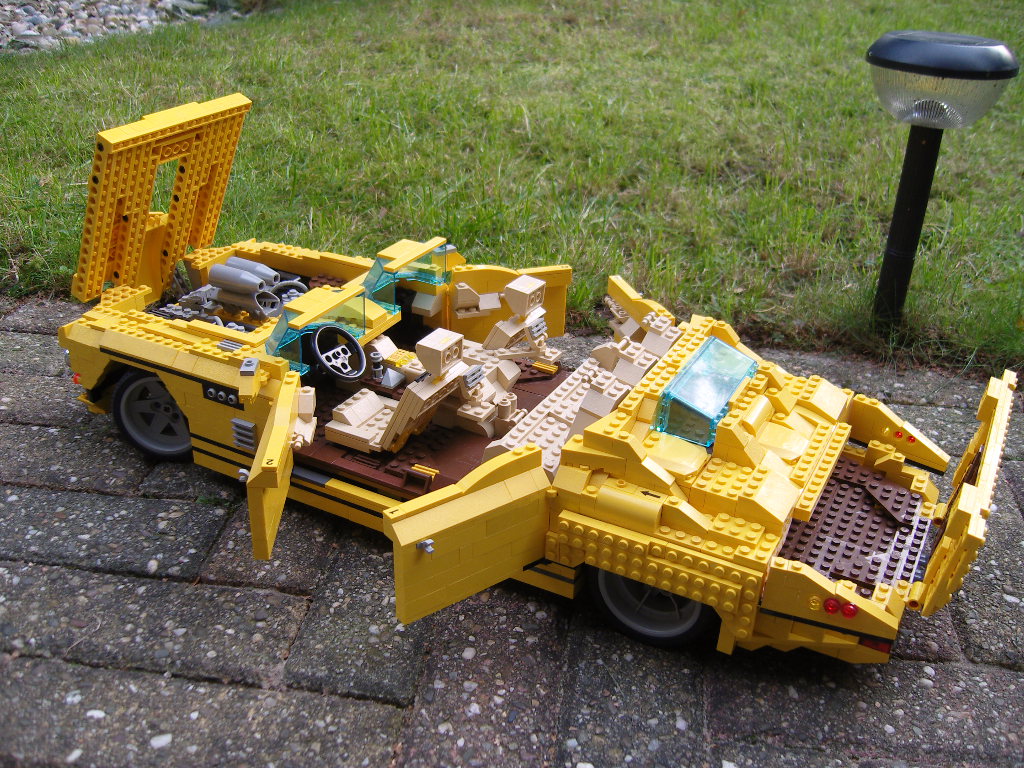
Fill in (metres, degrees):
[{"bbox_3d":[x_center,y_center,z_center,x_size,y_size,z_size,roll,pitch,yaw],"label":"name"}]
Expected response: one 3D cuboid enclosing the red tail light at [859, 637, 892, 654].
[{"bbox_3d":[0.173,0.121,0.475,0.015,0.006,0.009,10,30,17],"label":"red tail light"}]

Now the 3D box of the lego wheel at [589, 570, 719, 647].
[{"bbox_3d":[0.078,0.100,0.529,0.069,0.069,0.036,15,32,25],"label":"lego wheel"}]

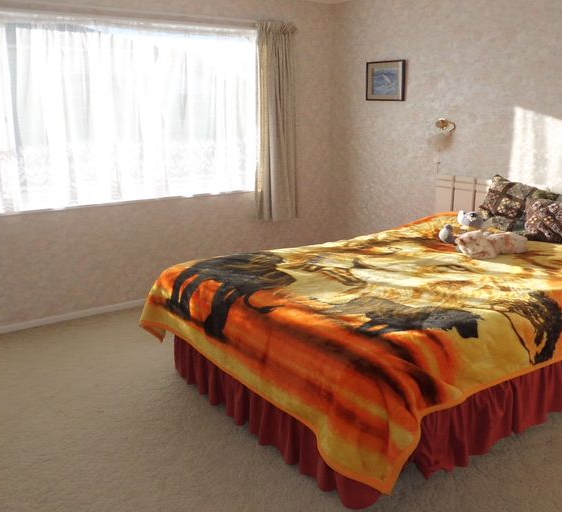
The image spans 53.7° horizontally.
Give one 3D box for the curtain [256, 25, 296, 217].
[{"bbox_3d":[-0.016,-1.082,4.636,0.390,1.590,0.110,-10,18,-32],"label":"curtain"}]

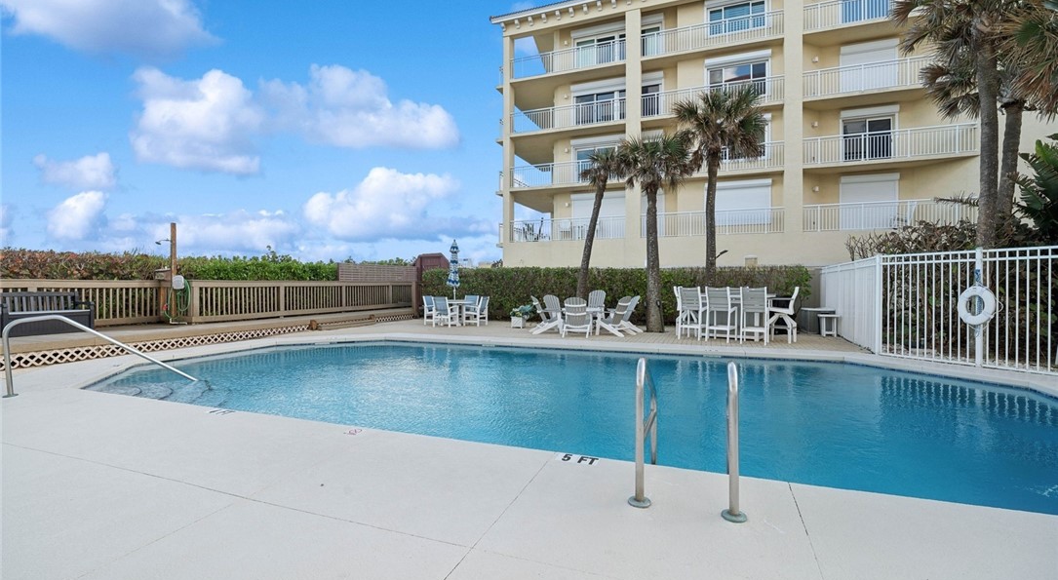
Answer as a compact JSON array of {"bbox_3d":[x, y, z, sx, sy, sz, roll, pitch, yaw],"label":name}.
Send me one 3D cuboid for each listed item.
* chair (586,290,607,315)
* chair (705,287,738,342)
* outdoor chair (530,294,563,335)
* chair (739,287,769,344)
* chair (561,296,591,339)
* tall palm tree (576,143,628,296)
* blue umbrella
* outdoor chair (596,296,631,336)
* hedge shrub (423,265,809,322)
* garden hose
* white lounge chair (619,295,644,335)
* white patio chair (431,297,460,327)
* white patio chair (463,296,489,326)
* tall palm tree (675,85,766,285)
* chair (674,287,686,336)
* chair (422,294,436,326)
[{"bbox_3d":[1.981,0.598,12.947,0.730,1.090,0.800,0,0,27],"label":"chair"},{"bbox_3d":[4.335,0.554,9.970,0.510,1.220,0.630,0,0,37],"label":"chair"},{"bbox_3d":[0.461,0.662,11.697,0.860,0.970,0.760,0,0,-17],"label":"outdoor chair"},{"bbox_3d":[4.920,0.548,9.593,0.500,1.240,0.590,0,0,35],"label":"chair"},{"bbox_3d":[1.200,0.669,11.004,0.760,0.980,0.850,0,0,14],"label":"chair"},{"bbox_3d":[2.280,-1.684,14.090,1.600,5.650,1.550,0,0,21],"label":"tall palm tree"},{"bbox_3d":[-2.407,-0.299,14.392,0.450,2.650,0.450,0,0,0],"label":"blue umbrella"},{"bbox_3d":[2.171,0.667,11.247,0.860,0.970,0.760,0,0,38],"label":"outdoor chair"},{"bbox_3d":[2.100,0.184,15.301,13.000,1.900,1.000,0,0,21],"label":"hedge shrub"},{"bbox_3d":[-7.650,0.228,9.582,0.220,0.880,0.500,0,0,26],"label":"garden hose"},{"bbox_3d":[2.610,0.668,12.064,0.850,0.970,0.760,0,0,-18],"label":"white lounge chair"},{"bbox_3d":[-2.560,0.669,13.574,0.570,0.950,0.620,0,0,17],"label":"white patio chair"},{"bbox_3d":[-1.629,0.670,13.937,0.640,0.920,0.610,0,0,24],"label":"white patio chair"},{"bbox_3d":[5.607,-2.399,12.830,2.700,7.100,2.600,0,0,0],"label":"tall palm tree"},{"bbox_3d":[4.000,0.544,11.023,0.620,1.230,0.580,0,0,36],"label":"chair"},{"bbox_3d":[-3.000,0.664,14.384,0.620,0.950,0.570,0,0,23],"label":"chair"}]

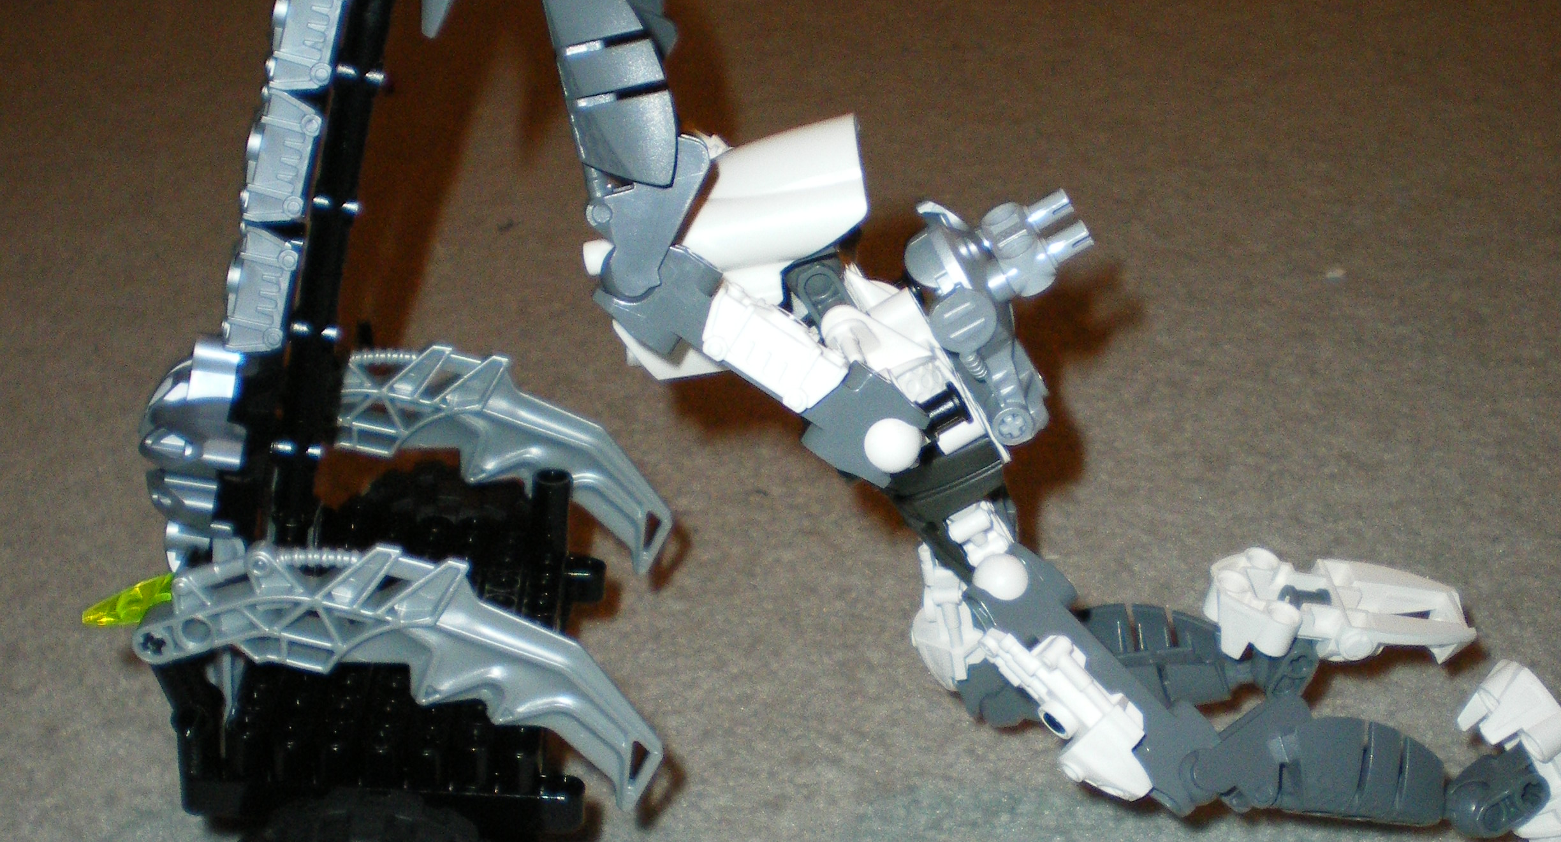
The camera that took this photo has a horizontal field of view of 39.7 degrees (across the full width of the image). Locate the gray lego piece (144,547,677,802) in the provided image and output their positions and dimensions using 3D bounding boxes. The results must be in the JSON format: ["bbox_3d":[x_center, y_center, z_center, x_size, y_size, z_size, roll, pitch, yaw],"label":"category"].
[{"bbox_3d":[-0.062,0.039,0.373,0.093,0.038,0.011,19,24,-11],"label":"gray lego piece"}]

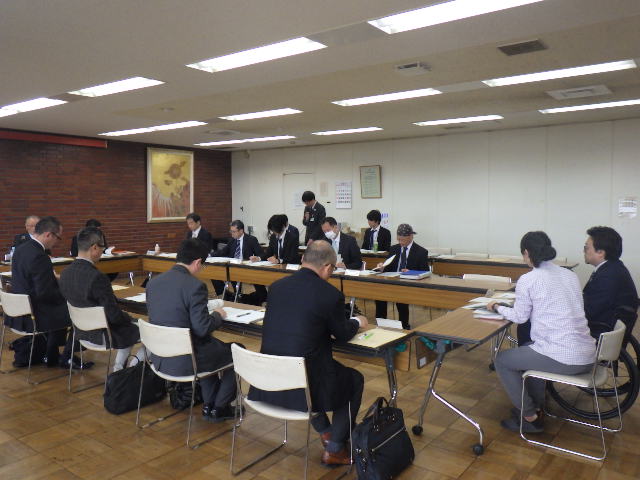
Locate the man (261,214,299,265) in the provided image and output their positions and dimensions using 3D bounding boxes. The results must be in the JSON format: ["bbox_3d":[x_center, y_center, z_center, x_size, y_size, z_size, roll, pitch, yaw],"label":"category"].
[{"bbox_3d":[-0.462,0.327,6.831,0.520,1.330,0.780,3,5,37],"label":"man"}]

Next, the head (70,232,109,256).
[{"bbox_3d":[-1.796,0.044,4.059,0.180,0.260,0.230,3,-13,36],"label":"head"}]

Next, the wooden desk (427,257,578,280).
[{"bbox_3d":[2.627,0.642,7.395,1.850,0.710,0.520,3,6,36],"label":"wooden desk"}]

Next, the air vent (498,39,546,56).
[{"bbox_3d":[1.483,-1.414,3.787,0.300,0.040,0.310,3,6,36],"label":"air vent"}]

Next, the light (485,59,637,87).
[{"bbox_3d":[2.136,-1.529,4.699,1.250,0.080,0.300,3,5,37],"label":"light"}]

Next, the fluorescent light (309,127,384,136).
[{"bbox_3d":[0.422,-1.821,8.547,1.250,0.080,0.300,3,5,37],"label":"fluorescent light"}]

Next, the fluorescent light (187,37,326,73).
[{"bbox_3d":[-0.539,-1.482,4.107,1.250,0.080,0.300,3,5,37],"label":"fluorescent light"}]

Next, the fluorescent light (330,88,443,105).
[{"bbox_3d":[0.711,-1.608,5.747,1.250,0.080,0.300,3,5,37],"label":"fluorescent light"}]

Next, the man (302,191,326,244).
[{"bbox_3d":[-0.144,-0.051,9.664,0.520,1.720,0.420,4,6,44],"label":"man"}]

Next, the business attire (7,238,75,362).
[{"bbox_3d":[-2.506,0.644,4.869,0.540,1.120,0.640,3,6,36],"label":"business attire"}]

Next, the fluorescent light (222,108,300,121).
[{"bbox_3d":[-0.788,-1.644,6.730,1.240,0.060,0.290,3,6,36],"label":"fluorescent light"}]

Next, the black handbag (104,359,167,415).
[{"bbox_3d":[-1.385,1.069,3.877,0.200,0.300,0.430,3,5,37],"label":"black handbag"}]

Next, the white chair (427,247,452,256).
[{"bbox_3d":[1.835,0.518,8.411,0.500,0.750,0.530,2,5,25],"label":"white chair"}]

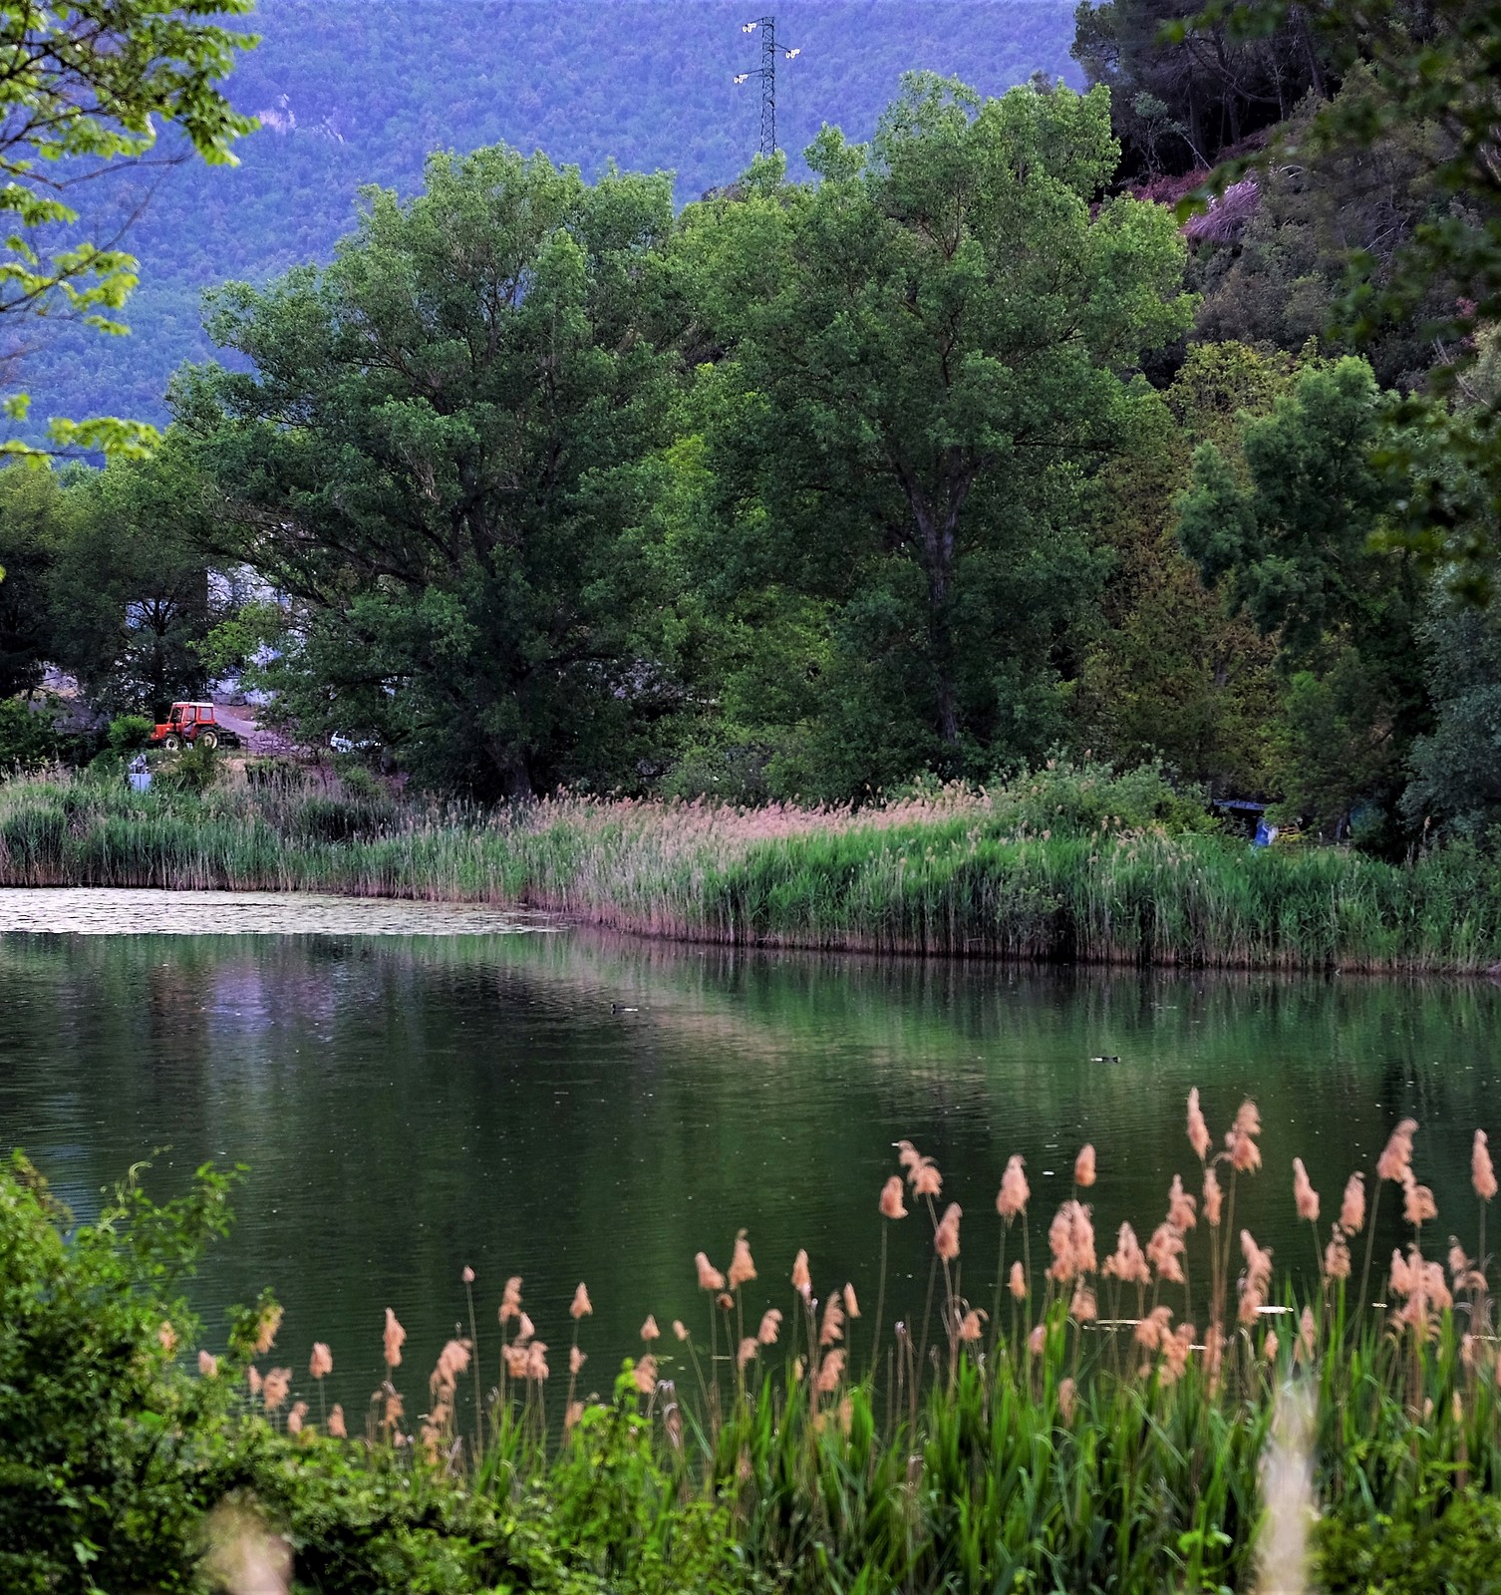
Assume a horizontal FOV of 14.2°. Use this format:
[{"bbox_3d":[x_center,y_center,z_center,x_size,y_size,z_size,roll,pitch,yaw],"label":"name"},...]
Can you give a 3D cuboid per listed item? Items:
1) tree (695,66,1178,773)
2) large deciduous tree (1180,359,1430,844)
[{"bbox_3d":[7.264,-13.548,235.000,19.686,28.839,18.000,0,1,0],"label":"tree"},{"bbox_3d":[17.934,-6.364,197.000,8.282,16.016,8.500,0,1,0],"label":"large deciduous tree"}]

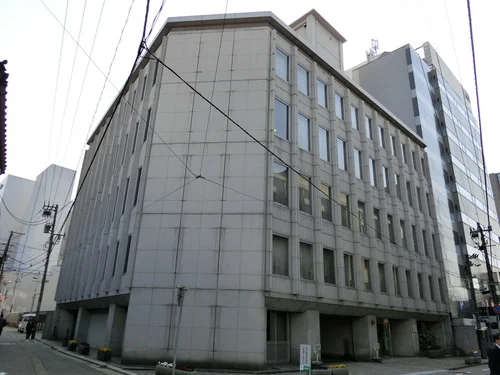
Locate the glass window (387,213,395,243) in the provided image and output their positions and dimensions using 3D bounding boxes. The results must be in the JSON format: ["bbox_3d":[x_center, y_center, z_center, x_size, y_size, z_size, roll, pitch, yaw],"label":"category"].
[{"bbox_3d":[9.972,2.945,25.398,0.908,2.030,0.200,20,-27,-40],"label":"glass window"}]

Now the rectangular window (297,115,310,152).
[{"bbox_3d":[2.879,-2.979,19.517,1.080,1.990,0.150,20,-27,-40],"label":"rectangular window"}]

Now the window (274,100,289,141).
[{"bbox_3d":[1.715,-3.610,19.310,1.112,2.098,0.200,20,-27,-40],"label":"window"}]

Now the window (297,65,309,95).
[{"bbox_3d":[3.044,-6.214,21.001,0.940,1.716,0.150,20,-27,-40],"label":"window"}]

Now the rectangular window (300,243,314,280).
[{"bbox_3d":[2.851,3.697,18.006,1.078,1.743,0.200,20,-27,-40],"label":"rectangular window"}]

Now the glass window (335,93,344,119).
[{"bbox_3d":[5.607,-5.205,23.009,1.080,1.649,0.150,20,-27,-40],"label":"glass window"}]

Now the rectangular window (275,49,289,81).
[{"bbox_3d":[1.699,-6.714,19.802,0.940,1.716,0.150,20,-27,-40],"label":"rectangular window"}]

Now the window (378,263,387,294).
[{"bbox_3d":[8.071,5.545,22.124,0.940,1.716,0.150,20,-27,-40],"label":"window"}]

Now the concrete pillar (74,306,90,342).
[{"bbox_3d":[-11.380,9.423,24.633,0.650,2.356,1.000,16,-25,-32],"label":"concrete pillar"}]

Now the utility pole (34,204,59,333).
[{"bbox_3d":[-21.237,8.142,37.955,0.400,13.189,0.400,-2,-21,-2],"label":"utility pole"}]

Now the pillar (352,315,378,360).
[{"bbox_3d":[6.423,8.394,20.160,0.882,2.304,0.954,20,-27,-40],"label":"pillar"}]

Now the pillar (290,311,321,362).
[{"bbox_3d":[2.782,7.367,17.982,0.948,2.373,1.053,20,-27,-40],"label":"pillar"}]

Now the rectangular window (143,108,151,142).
[{"bbox_3d":[-5.227,-3.462,19.068,0.150,1.990,1.080,16,-25,-33],"label":"rectangular window"}]

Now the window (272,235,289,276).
[{"bbox_3d":[1.326,2.999,15.937,1.080,1.704,0.150,20,-27,-40],"label":"window"}]

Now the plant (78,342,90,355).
[{"bbox_3d":[-8.202,8.037,17.980,0.505,0.496,0.505,16,-25,-32],"label":"plant"}]

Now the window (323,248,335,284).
[{"bbox_3d":[3.931,3.963,18.227,1.080,1.704,0.150,20,-27,-40],"label":"window"}]

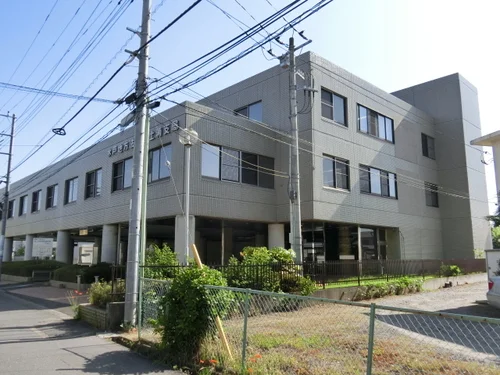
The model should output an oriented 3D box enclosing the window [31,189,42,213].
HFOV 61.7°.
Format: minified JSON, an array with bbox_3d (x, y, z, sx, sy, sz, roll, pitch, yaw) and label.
[{"bbox_3d":[-17.200,1.141,33.996,0.190,1.638,2.342,9,-13,-42],"label":"window"}]

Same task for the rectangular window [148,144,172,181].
[{"bbox_3d":[-4.220,-1.063,19.567,0.150,1.619,2.227,9,-13,-42],"label":"rectangular window"}]

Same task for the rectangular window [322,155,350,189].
[{"bbox_3d":[4.371,-0.685,21.282,2.245,1.651,0.150,9,-13,-42],"label":"rectangular window"}]

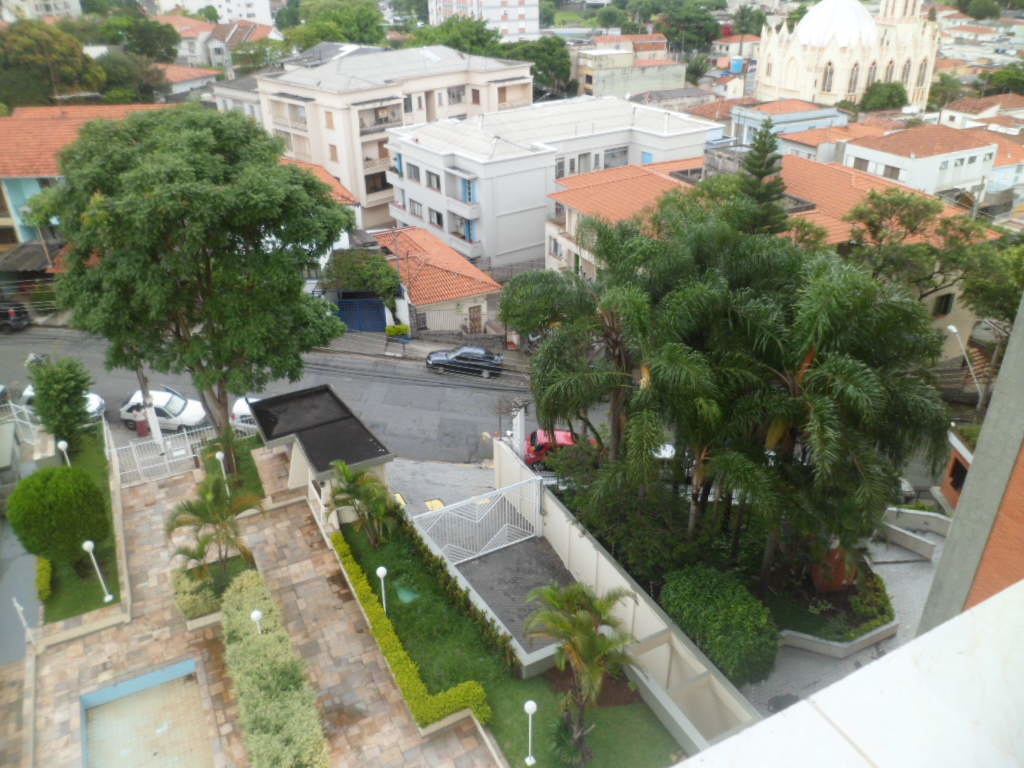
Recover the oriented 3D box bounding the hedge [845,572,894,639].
[{"bbox_3d":[11.726,7.428,25.747,2.500,0.800,1.750,-15,31,-23],"label":"hedge"}]

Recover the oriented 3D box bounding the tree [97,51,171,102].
[{"bbox_3d":[-45.185,-35.510,94.418,9.000,10.014,9.000,-13,31,-21],"label":"tree"}]

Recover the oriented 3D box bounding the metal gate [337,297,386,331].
[{"bbox_3d":[-9.496,-4.282,48.554,3.100,2.300,0.120,-1,29,1],"label":"metal gate"}]

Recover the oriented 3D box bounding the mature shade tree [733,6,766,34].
[{"bbox_3d":[58.689,-89.361,190.240,8.400,8.300,7.800,-2,29,0],"label":"mature shade tree"}]

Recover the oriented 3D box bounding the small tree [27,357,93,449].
[{"bbox_3d":[-19.315,0.941,32.668,2.500,4.000,2.400,-1,29,0],"label":"small tree"}]

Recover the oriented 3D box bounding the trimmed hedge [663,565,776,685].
[{"bbox_3d":[6.641,7.483,23.456,2.700,2.000,3.600,-15,32,-24],"label":"trimmed hedge"}]

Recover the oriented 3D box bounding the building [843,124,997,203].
[{"bbox_3d":[49.754,-27.293,94.538,14.800,8.300,9.800,-14,31,-22],"label":"building"}]

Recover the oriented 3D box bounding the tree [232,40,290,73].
[{"bbox_3d":[-40.636,-52.421,127.059,9.000,8.527,9.000,-9,30,-14],"label":"tree"}]

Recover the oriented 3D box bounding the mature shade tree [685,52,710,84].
[{"bbox_3d":[35.571,-60.888,149.449,5.300,6.400,5.000,-1,29,0],"label":"mature shade tree"}]

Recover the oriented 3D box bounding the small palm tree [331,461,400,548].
[{"bbox_3d":[-5.135,4.339,26.790,2.400,3.410,2.300,-2,29,0],"label":"small palm tree"}]

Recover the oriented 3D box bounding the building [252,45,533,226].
[{"bbox_3d":[-10.696,-27.750,82.380,27.000,13.600,15.000,-26,37,-37],"label":"building"}]

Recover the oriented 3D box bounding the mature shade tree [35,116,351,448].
[{"bbox_3d":[-10.757,-2.488,28.455,10.200,14.600,9.800,-1,29,0],"label":"mature shade tree"}]

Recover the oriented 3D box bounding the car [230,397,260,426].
[{"bbox_3d":[-11.354,1.695,36.731,3.900,1.440,1.650,5,29,-1],"label":"car"}]

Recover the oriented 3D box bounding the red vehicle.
[{"bbox_3d":[2.558,3.316,38.144,3.750,1.420,1.620,3,28,-6],"label":"red vehicle"}]

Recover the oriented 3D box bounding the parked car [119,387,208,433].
[{"bbox_3d":[-16.635,1.271,36.625,3.800,1.420,1.620,5,29,-1],"label":"parked car"}]

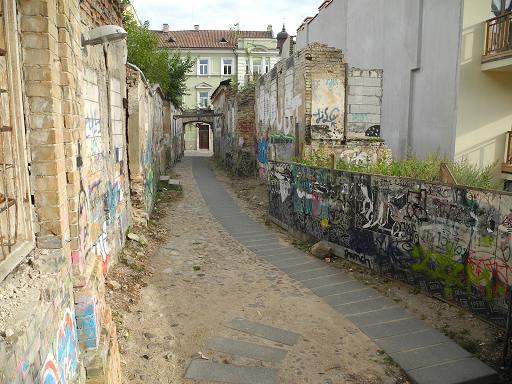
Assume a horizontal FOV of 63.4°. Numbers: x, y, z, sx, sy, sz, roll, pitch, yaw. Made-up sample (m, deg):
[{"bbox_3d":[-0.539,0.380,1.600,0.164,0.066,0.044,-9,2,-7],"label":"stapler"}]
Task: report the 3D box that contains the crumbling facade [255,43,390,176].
[{"bbox_3d":[1.650,-2.129,12.778,2.900,3.750,5.200,-1,8,-6],"label":"crumbling facade"}]

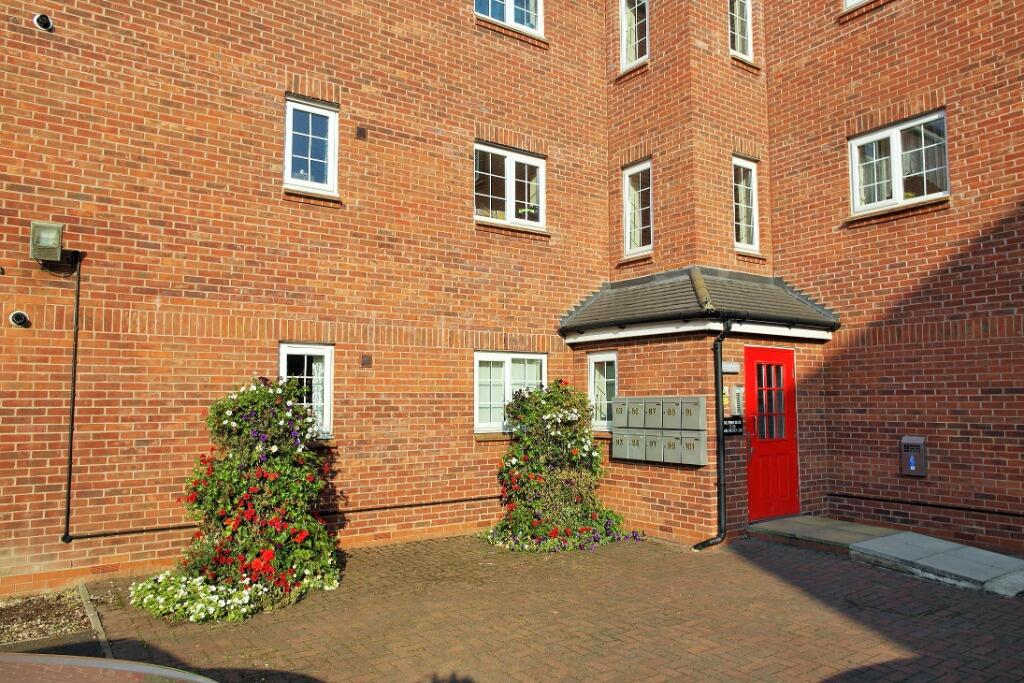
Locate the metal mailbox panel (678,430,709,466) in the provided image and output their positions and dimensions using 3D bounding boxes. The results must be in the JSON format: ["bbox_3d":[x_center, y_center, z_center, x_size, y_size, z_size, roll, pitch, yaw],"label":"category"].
[{"bbox_3d":[2.028,1.189,7.613,0.110,0.375,0.278,3,-6,-35],"label":"metal mailbox panel"}]

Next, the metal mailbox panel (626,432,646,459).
[{"bbox_3d":[1.553,1.248,8.295,0.110,0.375,0.278,3,-6,-35],"label":"metal mailbox panel"}]

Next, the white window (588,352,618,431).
[{"bbox_3d":[1.220,0.669,9.007,0.090,1.020,0.540,3,-6,-35],"label":"white window"}]

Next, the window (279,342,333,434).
[{"bbox_3d":[-2.212,0.532,7.350,0.600,1.040,0.100,3,-6,-35],"label":"window"}]

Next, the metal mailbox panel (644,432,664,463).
[{"bbox_3d":[1.712,1.228,8.068,0.110,0.375,0.278,3,-6,-35],"label":"metal mailbox panel"}]

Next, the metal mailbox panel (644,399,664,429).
[{"bbox_3d":[1.699,0.842,8.038,0.110,0.362,0.282,3,-6,-35],"label":"metal mailbox panel"}]

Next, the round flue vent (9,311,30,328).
[{"bbox_3d":[-4.250,-0.191,5.889,0.140,0.145,0.100,3,-6,-35],"label":"round flue vent"}]

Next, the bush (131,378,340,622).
[{"bbox_3d":[-2.338,1.234,5.997,1.600,1.840,1.500,3,-6,-35],"label":"bush"}]

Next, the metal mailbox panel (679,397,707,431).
[{"bbox_3d":[2.027,0.814,7.644,0.110,0.378,0.278,3,-6,-35],"label":"metal mailbox panel"}]

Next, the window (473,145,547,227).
[{"bbox_3d":[-0.011,-2.035,9.090,1.150,1.050,0.100,3,-6,-35],"label":"window"}]

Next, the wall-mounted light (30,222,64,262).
[{"bbox_3d":[-3.966,-0.846,5.819,0.215,0.315,0.150,3,2,-35],"label":"wall-mounted light"}]

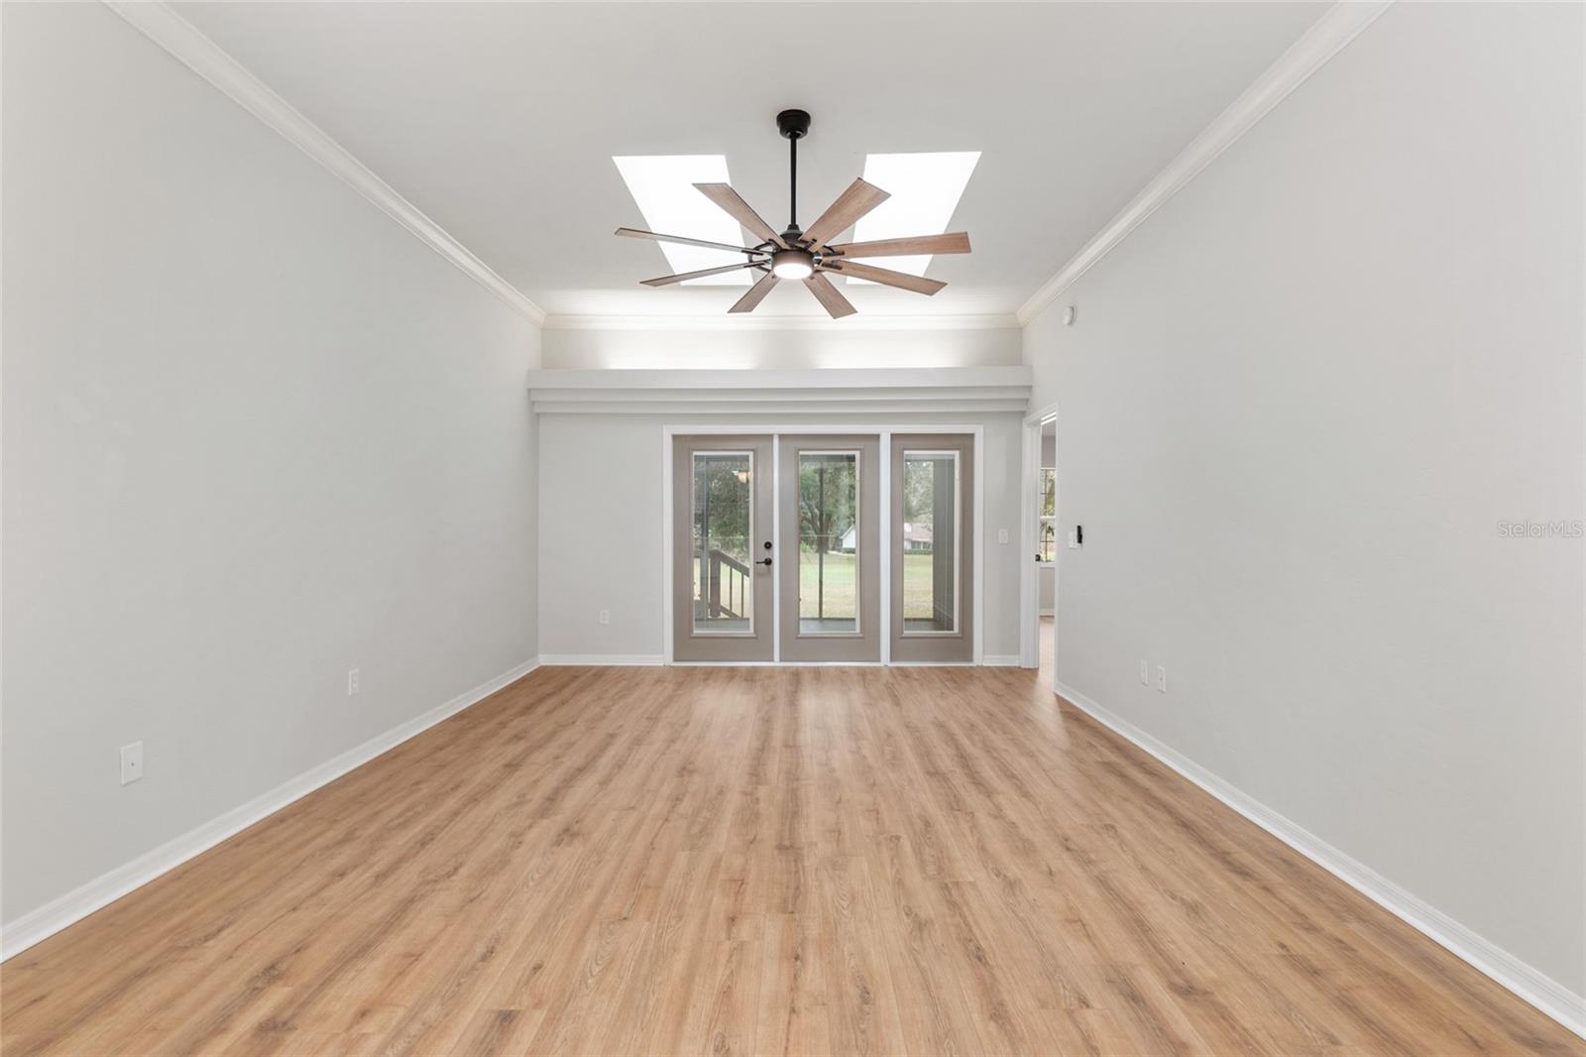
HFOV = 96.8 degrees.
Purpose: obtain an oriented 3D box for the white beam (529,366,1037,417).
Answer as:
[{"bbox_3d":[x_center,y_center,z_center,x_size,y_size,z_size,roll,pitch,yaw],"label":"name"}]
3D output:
[{"bbox_3d":[-0.110,-1.162,6.003,4.201,0.353,0.267,0,1,1],"label":"white beam"}]

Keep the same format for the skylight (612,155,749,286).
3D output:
[{"bbox_3d":[-0.587,-1.841,4.394,0.551,0.080,1.893,0,1,1],"label":"skylight"}]

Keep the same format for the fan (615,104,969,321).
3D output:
[{"bbox_3d":[0.002,-1.479,3.117,1.560,0.680,1.560,0,1,1],"label":"fan"}]

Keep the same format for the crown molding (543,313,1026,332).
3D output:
[{"bbox_3d":[-0.109,-1.793,6.088,4.201,0.107,0.085,0,1,1],"label":"crown molding"}]

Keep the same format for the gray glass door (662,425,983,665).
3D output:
[{"bbox_3d":[0.270,0.154,6.184,2.783,2.097,0.130,0,1,1],"label":"gray glass door"}]

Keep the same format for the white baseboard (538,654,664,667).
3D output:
[{"bbox_3d":[-1.664,1.154,6.169,1.085,0.097,0.015,0,1,1],"label":"white baseboard"}]

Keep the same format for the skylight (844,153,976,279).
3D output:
[{"bbox_3d":[0.660,-1.841,4.365,0.555,0.080,1.885,0,1,1],"label":"skylight"}]

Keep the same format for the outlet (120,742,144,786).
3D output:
[{"bbox_3d":[-2.250,0.801,2.402,0.008,0.124,0.078,0,1,1],"label":"outlet"}]

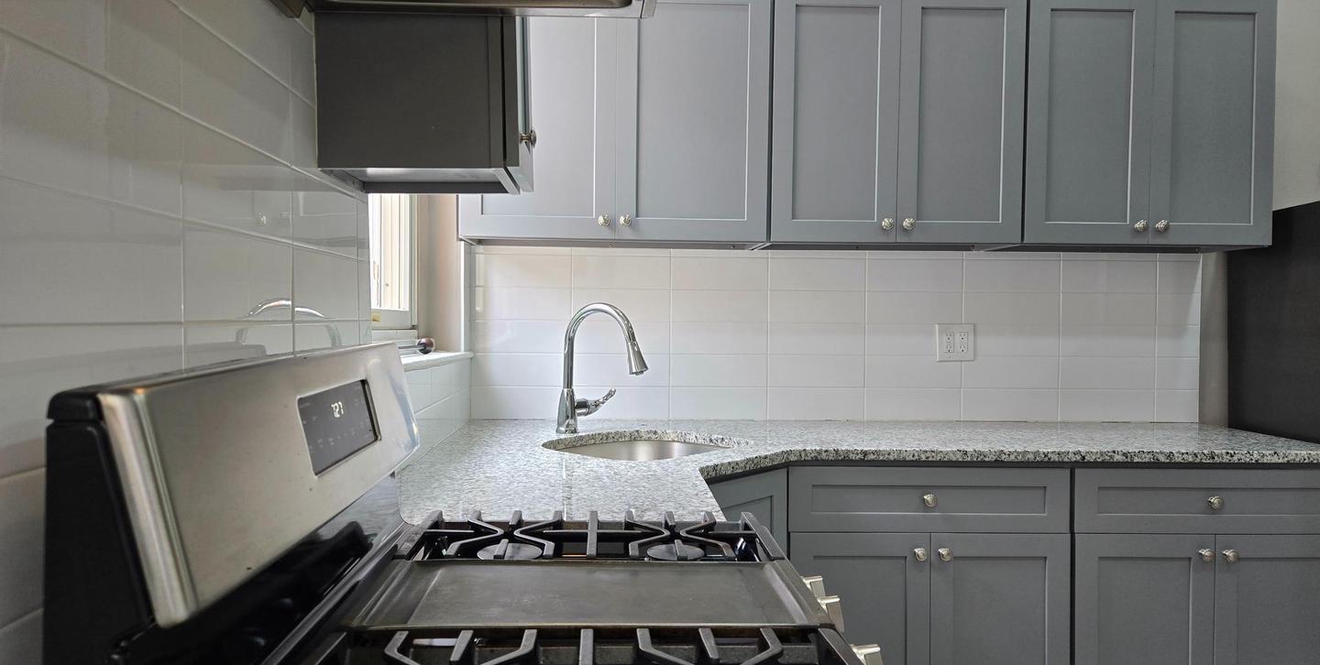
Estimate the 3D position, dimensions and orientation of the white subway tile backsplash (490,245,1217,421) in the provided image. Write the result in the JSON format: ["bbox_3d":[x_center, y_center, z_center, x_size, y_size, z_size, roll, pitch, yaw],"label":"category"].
[{"bbox_3d":[0.599,0.008,2.942,2.451,0.580,0.020,0,1,-1],"label":"white subway tile backsplash"}]

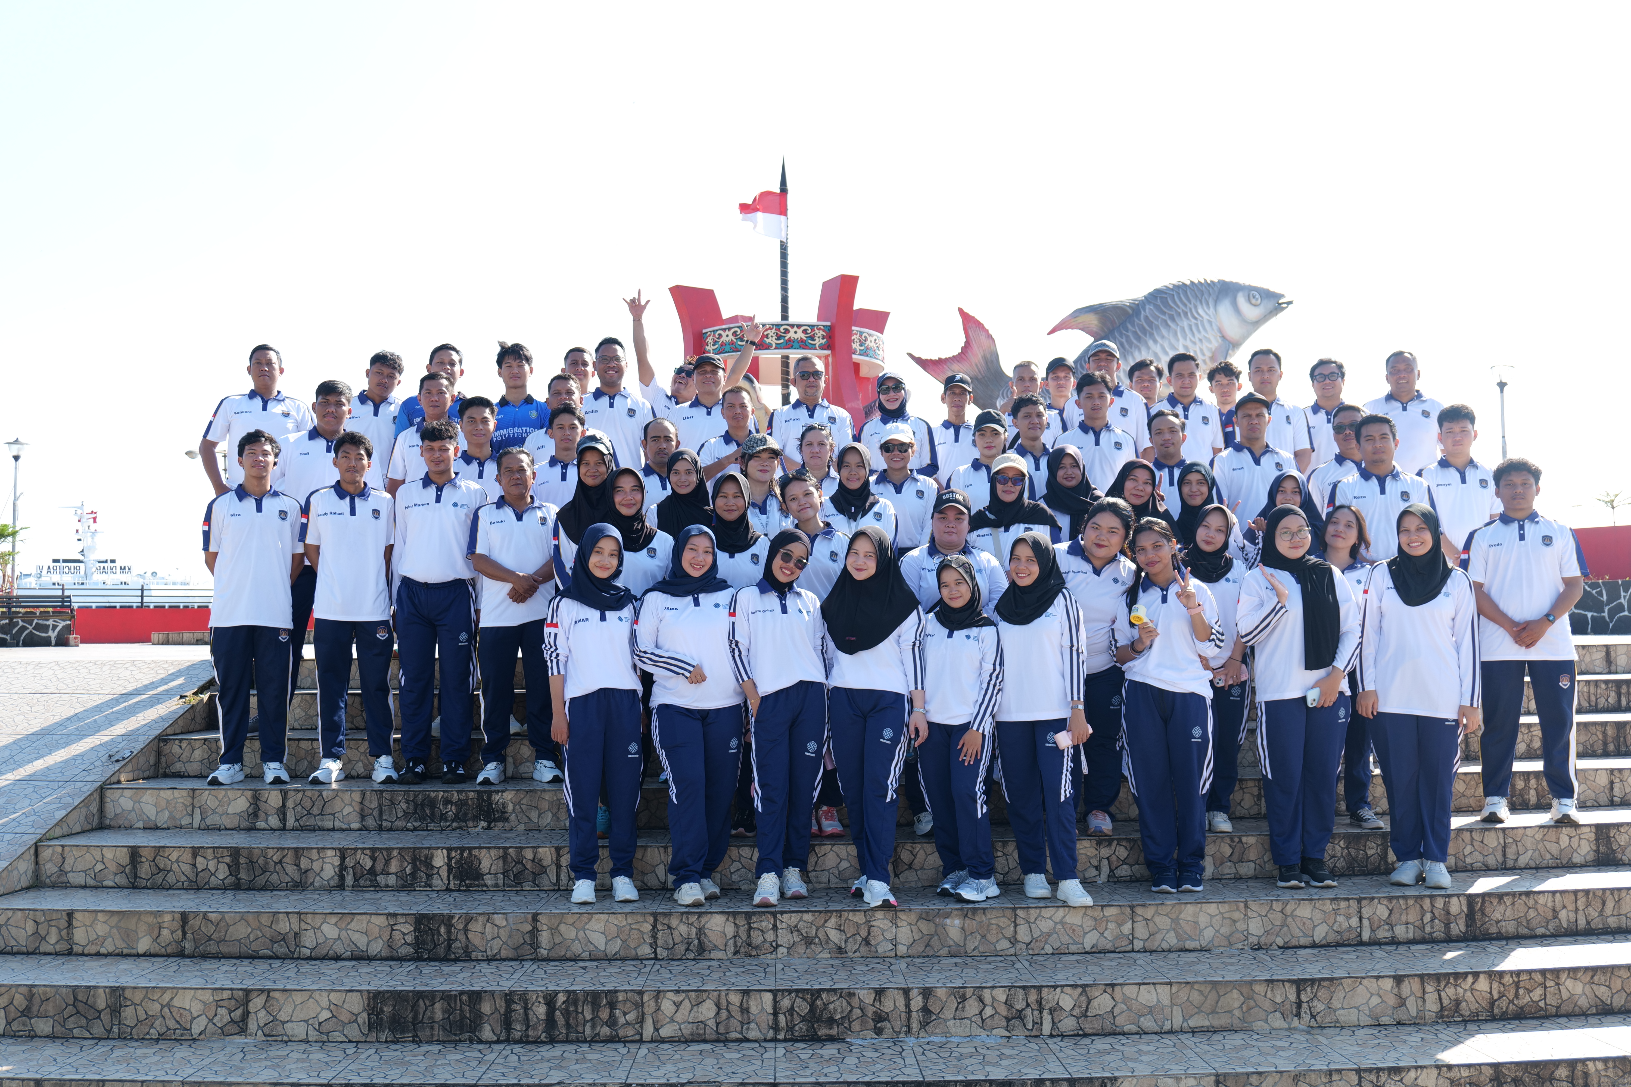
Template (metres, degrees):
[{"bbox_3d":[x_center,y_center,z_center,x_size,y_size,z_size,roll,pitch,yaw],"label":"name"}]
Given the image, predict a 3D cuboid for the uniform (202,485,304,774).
[{"bbox_3d":[-2.810,0.427,7.694,0.478,1.443,0.280,0,-2,-20],"label":"uniform"}]

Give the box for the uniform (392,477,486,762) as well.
[{"bbox_3d":[-1.857,0.385,7.622,0.454,1.468,0.280,0,-2,-10],"label":"uniform"}]

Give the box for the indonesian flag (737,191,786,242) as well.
[{"bbox_3d":[-0.859,-5.317,25.000,0.870,0.830,0.280,0,-2,-6],"label":"indonesian flag"}]

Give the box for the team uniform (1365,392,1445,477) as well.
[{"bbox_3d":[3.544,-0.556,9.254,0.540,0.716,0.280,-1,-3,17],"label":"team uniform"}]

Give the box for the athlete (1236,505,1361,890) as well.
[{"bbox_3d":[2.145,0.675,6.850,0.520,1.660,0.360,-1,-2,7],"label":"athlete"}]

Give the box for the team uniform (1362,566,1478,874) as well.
[{"bbox_3d":[2.658,0.749,6.779,0.496,1.331,0.290,-1,-2,21],"label":"team uniform"}]

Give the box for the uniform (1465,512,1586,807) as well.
[{"bbox_3d":[3.428,0.559,7.430,0.550,1.420,0.300,-1,-2,19],"label":"uniform"}]

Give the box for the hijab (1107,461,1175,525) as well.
[{"bbox_3d":[1.611,-0.227,7.620,0.330,0.370,0.300,-1,-2,7],"label":"hijab"}]

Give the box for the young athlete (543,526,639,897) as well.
[{"bbox_3d":[-0.945,0.711,6.549,0.408,1.598,0.300,0,-2,-14],"label":"young athlete"}]

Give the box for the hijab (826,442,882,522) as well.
[{"bbox_3d":[0.191,-0.304,7.568,0.263,0.395,0.260,0,-2,3],"label":"hijab"}]

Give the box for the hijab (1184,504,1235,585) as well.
[{"bbox_3d":[1.844,0.006,7.200,0.260,0.390,0.290,-1,-2,19],"label":"hijab"}]

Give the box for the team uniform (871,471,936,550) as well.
[{"bbox_3d":[0.467,-0.084,8.070,0.367,0.608,0.250,-1,-2,6],"label":"team uniform"}]

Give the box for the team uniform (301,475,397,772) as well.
[{"bbox_3d":[-2.309,0.399,7.595,0.463,1.406,0.295,1,-3,-19],"label":"team uniform"}]

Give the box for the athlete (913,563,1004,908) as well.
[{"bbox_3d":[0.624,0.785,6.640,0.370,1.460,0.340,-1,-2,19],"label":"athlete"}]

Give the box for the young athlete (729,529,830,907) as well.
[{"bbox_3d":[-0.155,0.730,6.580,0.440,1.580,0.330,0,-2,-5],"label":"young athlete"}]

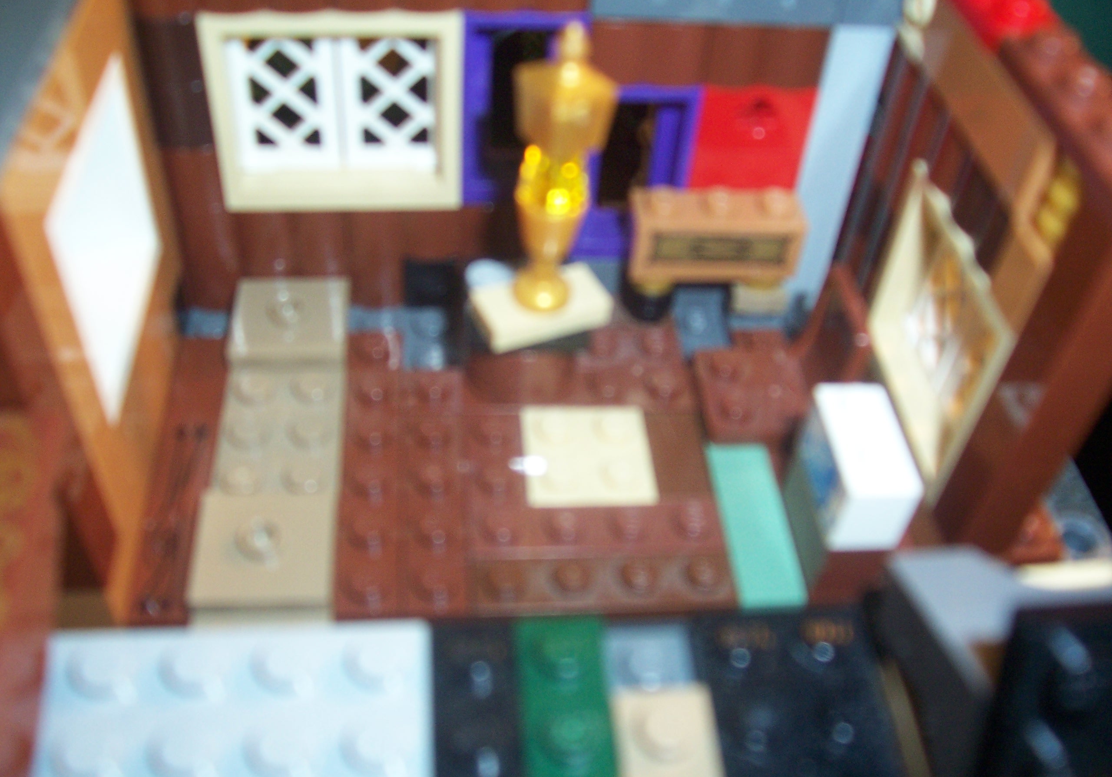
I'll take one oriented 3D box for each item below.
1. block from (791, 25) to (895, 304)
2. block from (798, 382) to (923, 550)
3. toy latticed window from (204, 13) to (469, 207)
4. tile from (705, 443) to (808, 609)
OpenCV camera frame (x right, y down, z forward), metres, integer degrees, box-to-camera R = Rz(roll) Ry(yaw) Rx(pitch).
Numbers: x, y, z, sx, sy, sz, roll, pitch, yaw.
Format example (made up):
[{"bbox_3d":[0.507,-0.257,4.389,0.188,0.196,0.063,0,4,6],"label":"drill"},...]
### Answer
[{"bbox_3d":[0.038,-0.034,0.162,0.008,0.048,0.008,-2,47,-8],"label":"block"},{"bbox_3d":[0.034,0.008,0.123,0.008,0.010,0.016,-1,47,-6],"label":"block"},{"bbox_3d":[-0.029,-0.038,0.146,0.032,0.029,0.008,-2,47,-8],"label":"toy latticed window"},{"bbox_3d":[0.025,0.018,0.141,0.008,0.003,0.024,-1,47,-6],"label":"tile"}]

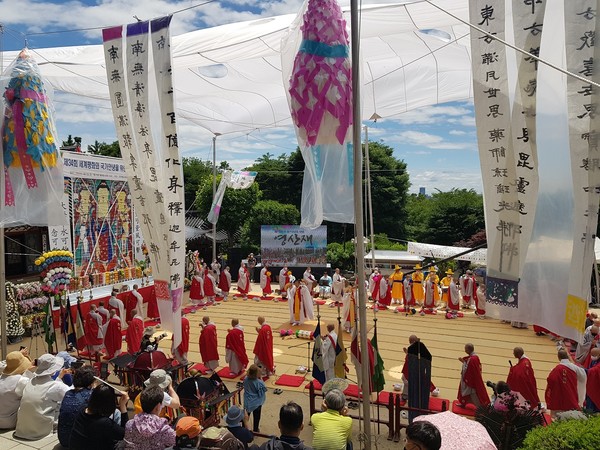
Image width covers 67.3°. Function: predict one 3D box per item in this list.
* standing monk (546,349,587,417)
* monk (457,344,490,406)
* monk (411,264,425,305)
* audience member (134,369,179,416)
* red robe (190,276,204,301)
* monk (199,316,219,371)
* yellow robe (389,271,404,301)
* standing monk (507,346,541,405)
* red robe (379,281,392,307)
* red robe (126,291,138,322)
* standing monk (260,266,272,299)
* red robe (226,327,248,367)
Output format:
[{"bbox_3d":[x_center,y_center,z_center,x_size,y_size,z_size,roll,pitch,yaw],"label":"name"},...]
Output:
[{"bbox_3d":[6.445,3.809,10.900,0.720,1.660,0.600,0,3,3],"label":"standing monk"},{"bbox_3d":[4.297,3.662,11.172,0.650,1.660,0.650,1,3,20],"label":"monk"},{"bbox_3d":[5.434,2.771,20.629,0.600,1.840,0.420,1,5,16],"label":"monk"},{"bbox_3d":[-1.717,2.413,5.766,0.580,1.250,0.700,3,4,30],"label":"audience member"},{"bbox_3d":[-4.890,3.029,21.500,0.600,1.145,0.450,2,4,18],"label":"red robe"},{"bbox_3d":[-2.664,3.461,13.127,0.440,1.660,0.480,2,5,28],"label":"monk"},{"bbox_3d":[4.480,2.797,20.812,0.680,1.360,0.400,1,5,14],"label":"yellow robe"},{"bbox_3d":[5.554,3.839,11.200,0.650,1.660,0.620,2,4,40],"label":"standing monk"},{"bbox_3d":[4.188,3.283,22.000,0.500,1.391,0.550,4,5,45],"label":"red robe"},{"bbox_3d":[-6.764,3.311,18.200,0.480,1.250,0.540,2,3,28],"label":"red robe"},{"bbox_3d":[-1.766,2.984,23.790,0.500,1.680,0.600,2,3,35],"label":"standing monk"},{"bbox_3d":[-1.817,3.561,13.100,0.500,1.250,0.620,2,3,30],"label":"red robe"}]

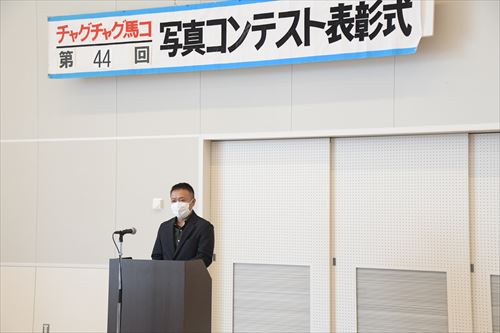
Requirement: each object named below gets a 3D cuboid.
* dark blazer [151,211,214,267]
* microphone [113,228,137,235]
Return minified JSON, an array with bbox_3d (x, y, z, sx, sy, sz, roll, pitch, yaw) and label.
[{"bbox_3d":[-0.490,0.673,6.000,0.520,0.710,0.360,-1,-1,23],"label":"dark blazer"},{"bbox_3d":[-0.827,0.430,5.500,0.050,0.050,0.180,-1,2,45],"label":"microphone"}]

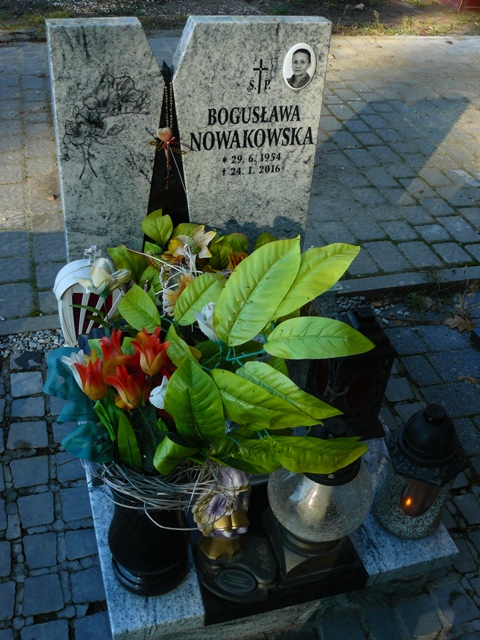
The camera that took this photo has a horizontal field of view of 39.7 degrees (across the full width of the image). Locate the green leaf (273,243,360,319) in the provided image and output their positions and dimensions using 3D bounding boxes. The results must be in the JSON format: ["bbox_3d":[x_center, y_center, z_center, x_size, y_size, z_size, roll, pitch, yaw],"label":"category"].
[{"bbox_3d":[0.122,-0.062,1.080,0.185,0.035,0.080,-41,74,-3],"label":"green leaf"}]

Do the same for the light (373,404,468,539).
[{"bbox_3d":[0.383,0.293,1.381,0.168,0.310,0.163,12,39,9],"label":"light"}]

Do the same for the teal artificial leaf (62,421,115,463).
[{"bbox_3d":[-0.251,0.204,1.118,0.085,0.065,0.040,-7,5,-14],"label":"teal artificial leaf"}]

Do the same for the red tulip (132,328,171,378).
[{"bbox_3d":[-0.133,0.049,1.000,0.058,0.068,0.056,4,33,0],"label":"red tulip"}]

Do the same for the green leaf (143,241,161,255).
[{"bbox_3d":[-0.193,-0.160,1.470,0.050,0.045,0.020,27,31,12],"label":"green leaf"}]

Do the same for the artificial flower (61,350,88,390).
[{"bbox_3d":[-0.253,0.080,1.030,0.050,0.068,0.050,-21,26,15],"label":"artificial flower"}]

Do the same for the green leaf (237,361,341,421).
[{"bbox_3d":[0.077,0.112,1.060,0.185,0.035,0.075,26,64,3],"label":"green leaf"}]

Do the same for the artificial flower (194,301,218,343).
[{"bbox_3d":[-0.055,0.004,1.120,0.048,0.068,0.045,-13,18,-3],"label":"artificial flower"}]

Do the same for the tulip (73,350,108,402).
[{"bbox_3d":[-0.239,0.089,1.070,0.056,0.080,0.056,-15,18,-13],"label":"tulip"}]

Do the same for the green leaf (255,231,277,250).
[{"bbox_3d":[0.062,-0.185,1.570,0.060,0.065,0.030,4,21,2],"label":"green leaf"}]

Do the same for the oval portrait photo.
[{"bbox_3d":[0.148,-0.629,1.653,0.090,0.120,0.010,-7,39,-15],"label":"oval portrait photo"}]

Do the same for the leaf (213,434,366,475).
[{"bbox_3d":[0.082,0.224,1.118,0.255,0.060,0.050,10,9,6],"label":"leaf"}]

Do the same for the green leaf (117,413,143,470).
[{"bbox_3d":[-0.181,0.199,1.090,0.043,0.110,0.025,-3,17,-10],"label":"green leaf"}]

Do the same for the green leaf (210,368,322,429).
[{"bbox_3d":[0.043,0.121,1.030,0.195,0.035,0.085,26,66,9],"label":"green leaf"}]

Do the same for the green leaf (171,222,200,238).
[{"bbox_3d":[-0.133,-0.215,1.656,0.080,0.060,0.030,1,20,-5],"label":"green leaf"}]

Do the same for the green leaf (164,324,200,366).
[{"bbox_3d":[-0.088,0.039,1.020,0.055,0.090,0.030,-29,18,1],"label":"green leaf"}]

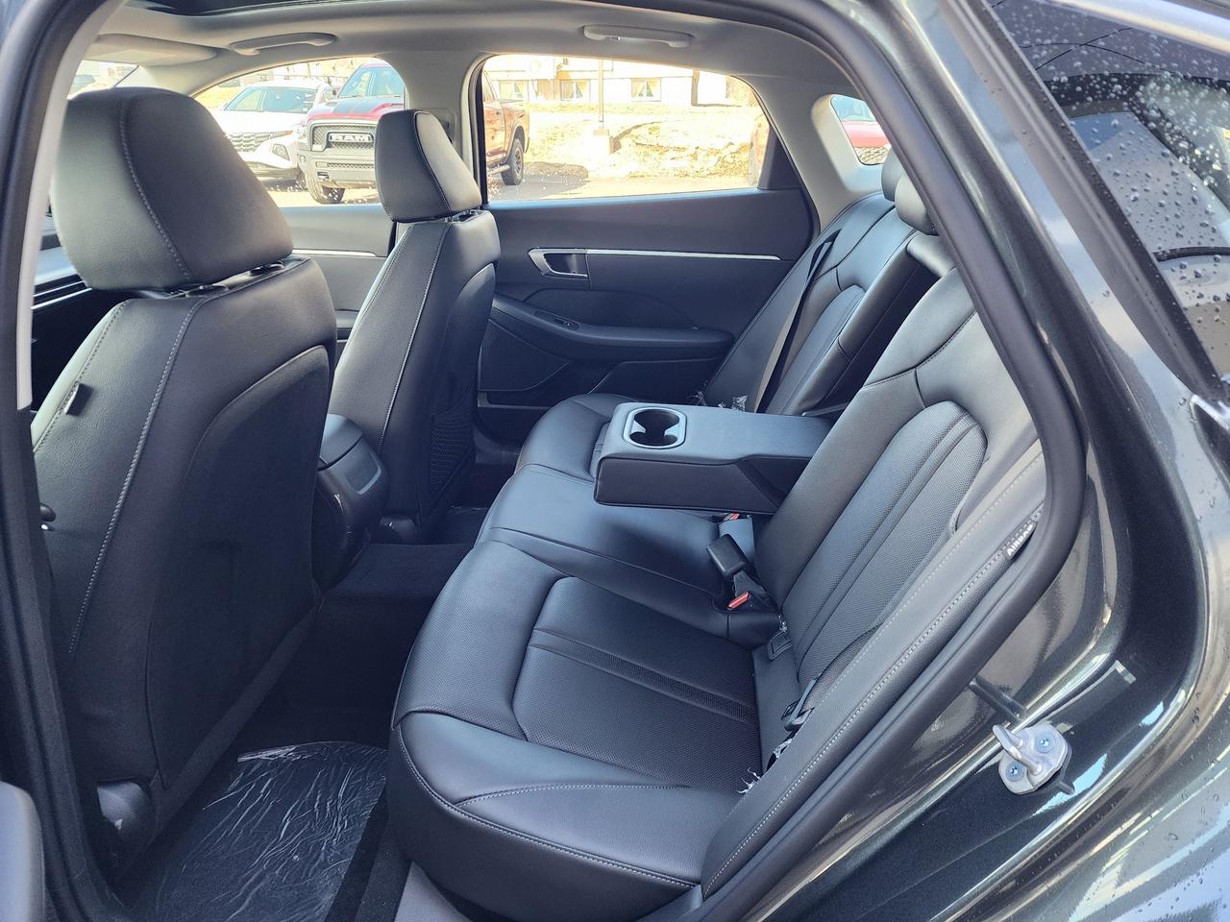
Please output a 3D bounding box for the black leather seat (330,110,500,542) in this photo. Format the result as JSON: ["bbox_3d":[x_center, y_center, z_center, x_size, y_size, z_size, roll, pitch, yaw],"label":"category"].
[{"bbox_3d":[-0.676,-0.293,1.789,0.790,0.915,0.540,3,23,6],"label":"black leather seat"}]

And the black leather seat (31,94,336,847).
[{"bbox_3d":[-0.811,-0.013,1.110,0.790,0.915,0.540,3,23,6],"label":"black leather seat"}]

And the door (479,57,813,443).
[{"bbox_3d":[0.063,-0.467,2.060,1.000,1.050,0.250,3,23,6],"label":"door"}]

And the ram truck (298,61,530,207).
[{"bbox_3d":[-3.022,-5.399,13.305,2.080,1.960,5.820,4,23,8],"label":"ram truck"}]

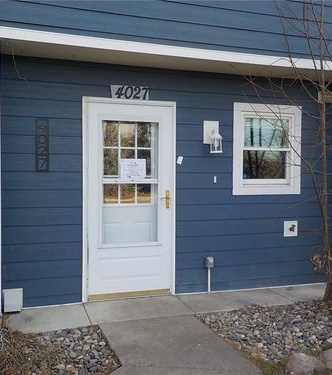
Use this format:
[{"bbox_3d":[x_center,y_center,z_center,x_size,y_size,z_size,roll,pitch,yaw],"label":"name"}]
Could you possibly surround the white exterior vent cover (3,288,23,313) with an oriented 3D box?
[{"bbox_3d":[-1.473,1.083,4.166,0.179,0.198,0.090,0,2,-19],"label":"white exterior vent cover"}]

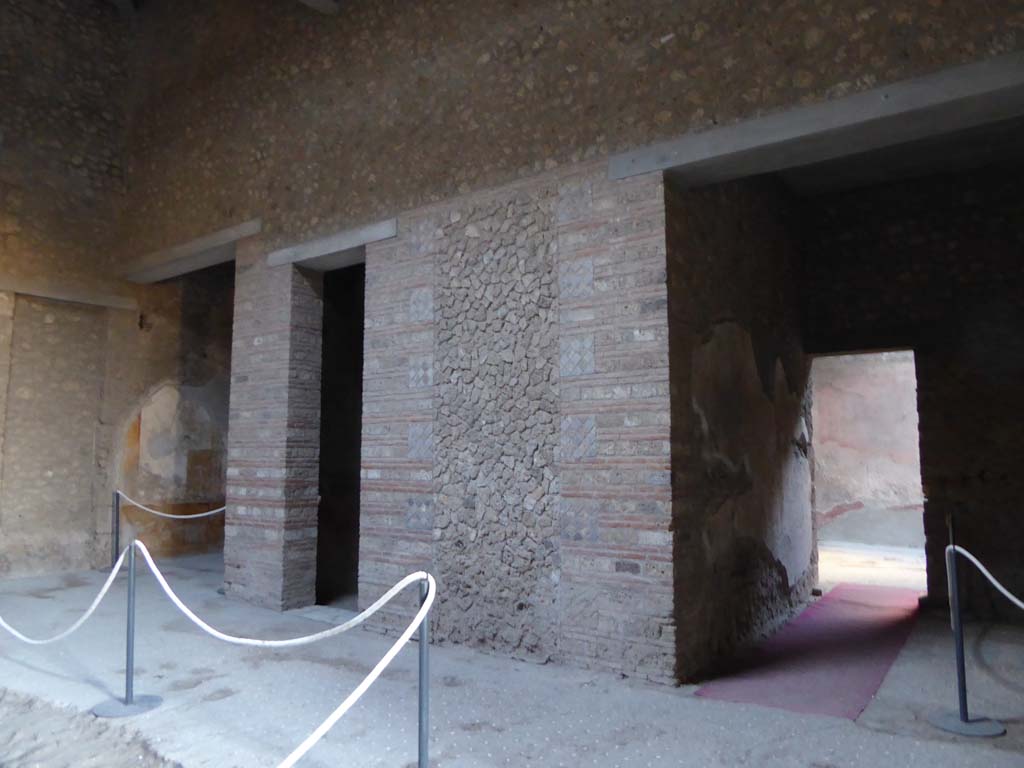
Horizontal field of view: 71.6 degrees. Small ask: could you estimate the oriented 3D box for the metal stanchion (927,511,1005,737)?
[{"bbox_3d":[2.562,1.422,4.051,0.395,1.000,0.402,-4,-7,36],"label":"metal stanchion"}]

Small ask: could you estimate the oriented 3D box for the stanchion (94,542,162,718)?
[{"bbox_3d":[-2.349,1.478,4.380,0.392,0.975,0.392,-4,-7,36],"label":"stanchion"}]

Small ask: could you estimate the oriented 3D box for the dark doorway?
[{"bbox_3d":[-1.662,0.479,6.873,1.068,3.420,0.412,-4,-7,36],"label":"dark doorway"}]

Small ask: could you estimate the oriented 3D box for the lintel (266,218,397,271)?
[{"bbox_3d":[-1.659,-1.326,7.041,1.882,0.167,0.421,-4,-7,36],"label":"lintel"}]

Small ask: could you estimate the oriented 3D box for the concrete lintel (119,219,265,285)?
[{"bbox_3d":[-3.710,-1.583,8.561,2.911,0.167,0.441,-4,-7,36],"label":"concrete lintel"}]

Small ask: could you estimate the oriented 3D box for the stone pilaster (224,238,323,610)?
[{"bbox_3d":[-2.500,0.332,7.487,0.990,3.832,0.402,-4,-7,36],"label":"stone pilaster"}]

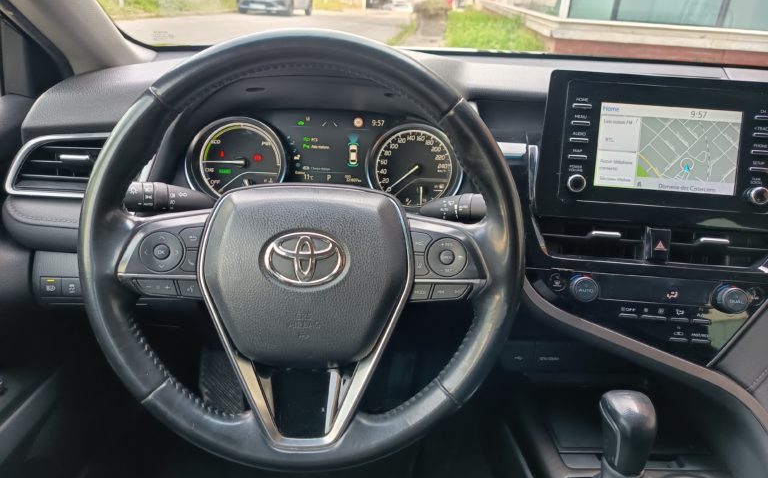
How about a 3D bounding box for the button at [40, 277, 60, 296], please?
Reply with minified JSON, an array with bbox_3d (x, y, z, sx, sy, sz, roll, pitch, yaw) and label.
[{"bbox_3d":[-0.379,0.053,0.609,0.022,0.021,0.012,2,16,0],"label":"button"}]

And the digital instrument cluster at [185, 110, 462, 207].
[{"bbox_3d":[-0.074,-0.096,0.678,0.343,0.130,0.050,2,9,0],"label":"digital instrument cluster"}]

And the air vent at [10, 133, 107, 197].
[{"bbox_3d":[-0.342,-0.086,0.612,0.153,0.073,0.040,2,16,0],"label":"air vent"}]

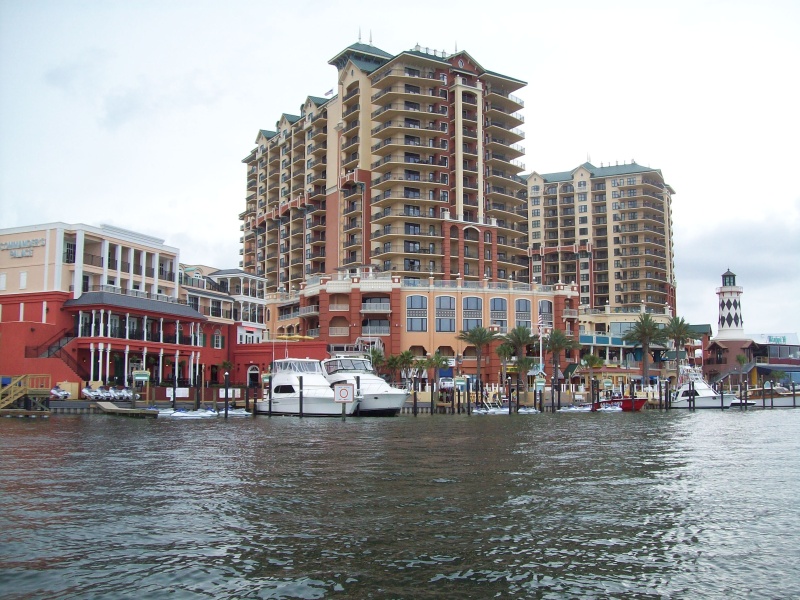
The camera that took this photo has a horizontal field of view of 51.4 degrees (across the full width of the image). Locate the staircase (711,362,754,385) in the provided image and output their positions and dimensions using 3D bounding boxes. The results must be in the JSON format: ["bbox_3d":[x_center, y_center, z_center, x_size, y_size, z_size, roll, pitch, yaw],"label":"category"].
[{"bbox_3d":[45.777,10.391,114.546,6.000,3.570,2.000,2,-6,-15],"label":"staircase"}]

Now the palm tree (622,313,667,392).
[{"bbox_3d":[31.541,6.751,106.891,5.700,10.200,5.700,0,-6,0],"label":"palm tree"}]

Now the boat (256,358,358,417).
[{"bbox_3d":[-9.736,9.377,89.511,12.800,5.830,4.300,-4,-7,33],"label":"boat"}]

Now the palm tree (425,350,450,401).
[{"bbox_3d":[4.489,9.088,99.599,3.000,6.080,3.000,0,-6,0],"label":"palm tree"}]

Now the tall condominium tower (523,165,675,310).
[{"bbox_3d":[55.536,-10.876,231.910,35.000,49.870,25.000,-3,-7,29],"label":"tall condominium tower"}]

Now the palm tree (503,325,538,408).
[{"bbox_3d":[15.032,7.558,103.787,4.600,8.900,4.600,0,-6,0],"label":"palm tree"}]

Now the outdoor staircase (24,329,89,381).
[{"bbox_3d":[-35.209,5.687,85.405,6.200,5.400,2.600,1,-7,-8],"label":"outdoor staircase"}]

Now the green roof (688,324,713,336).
[{"bbox_3d":[48.441,4.957,135.246,4.400,1.950,3.600,2,-6,-14],"label":"green roof"}]

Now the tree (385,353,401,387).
[{"bbox_3d":[-0.916,8.791,101.643,2.000,4.260,2.000,0,-6,0],"label":"tree"}]

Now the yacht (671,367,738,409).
[{"bbox_3d":[39.906,11.543,109.397,3.800,5.500,10.200,5,-8,-37],"label":"yacht"}]

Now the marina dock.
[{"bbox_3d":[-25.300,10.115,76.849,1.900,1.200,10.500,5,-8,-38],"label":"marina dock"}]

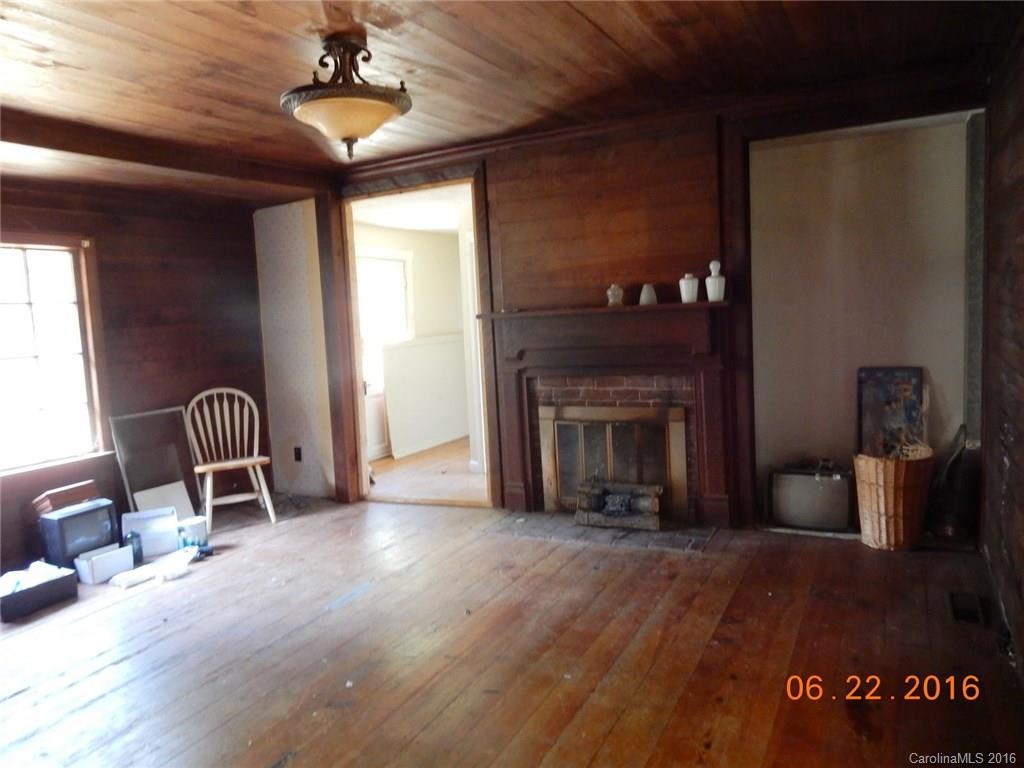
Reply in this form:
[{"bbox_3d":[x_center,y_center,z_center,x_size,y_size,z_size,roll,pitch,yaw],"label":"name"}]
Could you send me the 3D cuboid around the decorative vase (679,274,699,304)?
[{"bbox_3d":[1.011,-0.545,4.229,0.109,0.167,0.109,0,7,27],"label":"decorative vase"}]

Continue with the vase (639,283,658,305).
[{"bbox_3d":[0.804,-0.526,4.339,0.103,0.125,0.103,0,7,27],"label":"vase"}]

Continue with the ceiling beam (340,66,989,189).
[{"bbox_3d":[0.495,-1.482,4.397,3.944,0.156,0.136,0,7,27],"label":"ceiling beam"}]

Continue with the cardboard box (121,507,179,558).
[{"bbox_3d":[-2.186,0.891,4.470,0.279,0.268,0.122,-6,7,-26],"label":"cardboard box"}]

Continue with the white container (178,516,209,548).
[{"bbox_3d":[-1.978,0.918,4.574,0.163,0.174,0.102,-6,7,-26],"label":"white container"}]

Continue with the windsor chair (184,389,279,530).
[{"bbox_3d":[-1.943,0.494,5.122,0.462,0.908,0.537,-6,7,-26],"label":"windsor chair"}]

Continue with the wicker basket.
[{"bbox_3d":[2.040,0.602,3.955,0.384,0.503,0.384,0,7,27],"label":"wicker basket"}]

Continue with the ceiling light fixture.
[{"bbox_3d":[-0.665,-1.148,2.995,0.496,0.469,0.496,-3,6,0],"label":"ceiling light fixture"}]

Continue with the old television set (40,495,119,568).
[{"bbox_3d":[-2.557,0.892,4.301,0.299,0.337,0.359,0,6,23],"label":"old television set"}]

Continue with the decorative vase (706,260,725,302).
[{"bbox_3d":[1.146,-0.577,4.155,0.112,0.232,0.112,0,7,27],"label":"decorative vase"}]

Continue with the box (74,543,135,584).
[{"bbox_3d":[-2.254,0.992,4.111,0.116,0.147,0.258,0,6,24],"label":"box"}]

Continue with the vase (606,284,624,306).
[{"bbox_3d":[0.620,-0.536,4.432,0.103,0.131,0.103,0,7,27],"label":"vase"}]

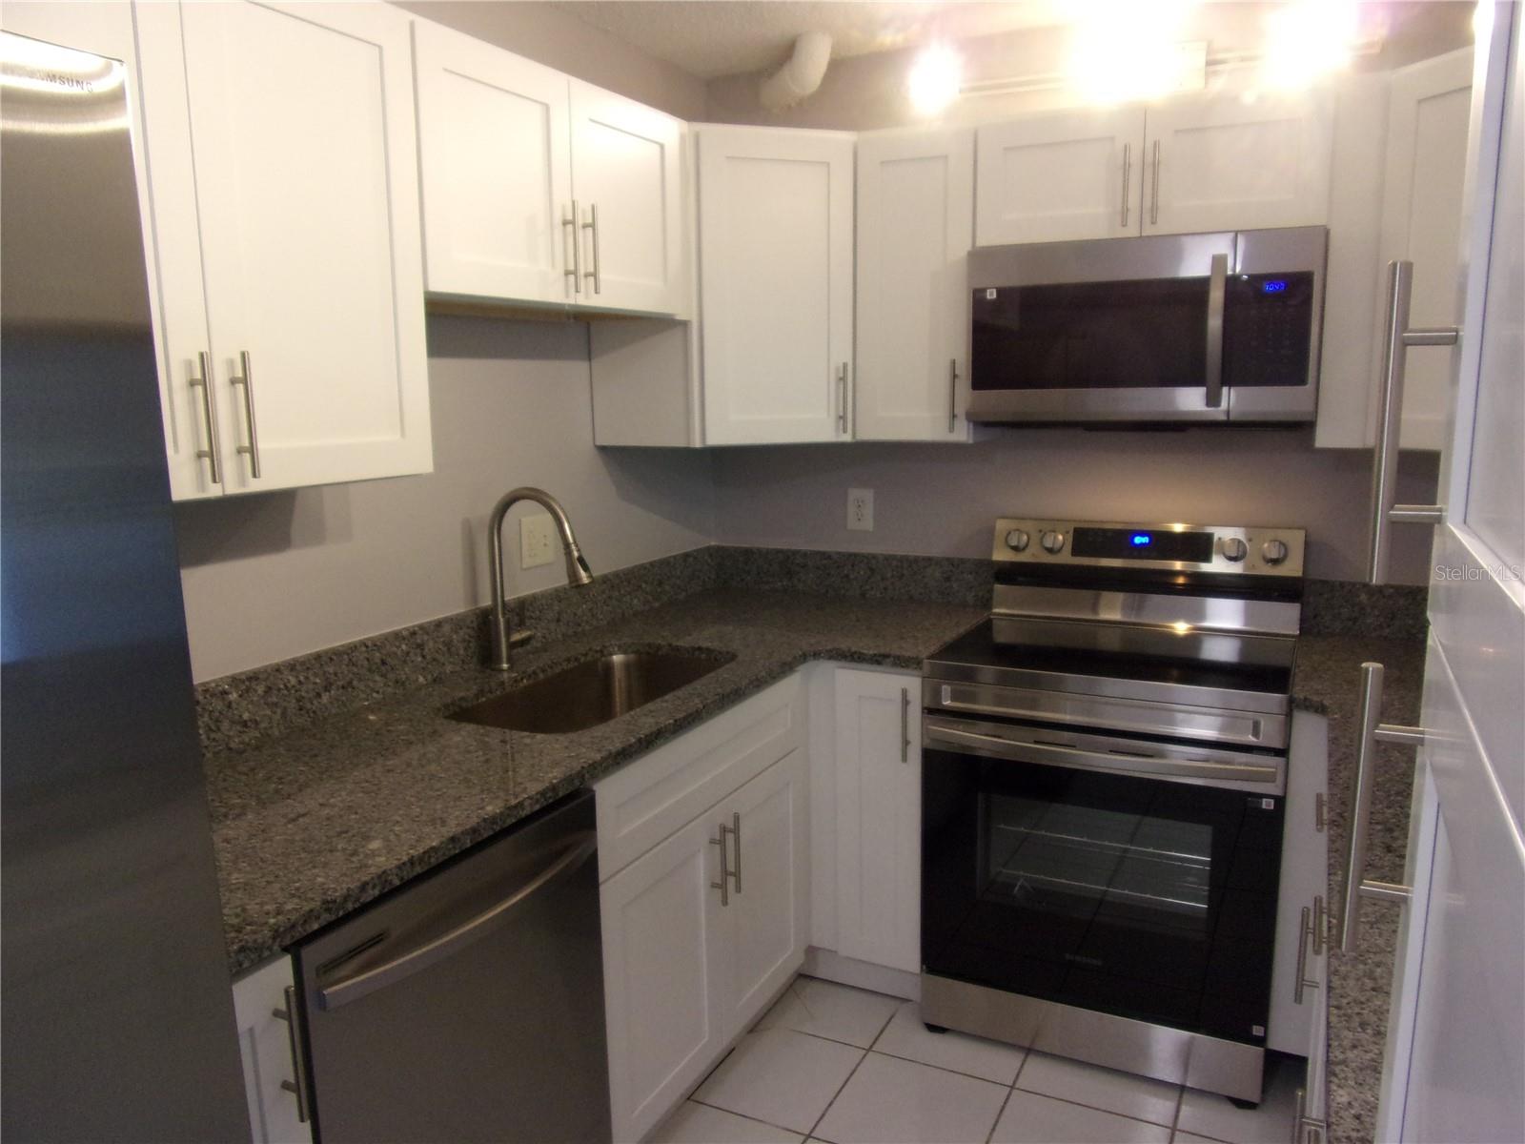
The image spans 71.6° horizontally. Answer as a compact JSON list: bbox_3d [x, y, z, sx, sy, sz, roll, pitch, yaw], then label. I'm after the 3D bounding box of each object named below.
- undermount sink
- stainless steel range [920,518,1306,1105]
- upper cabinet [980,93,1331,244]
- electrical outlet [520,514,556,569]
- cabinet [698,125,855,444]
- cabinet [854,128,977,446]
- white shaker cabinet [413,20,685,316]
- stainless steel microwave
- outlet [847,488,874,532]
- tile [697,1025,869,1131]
[{"bbox_3d":[-0.341,0.367,2.281,0.390,0.220,0.720,4,11,27],"label":"undermount sink"},{"bbox_3d":[0.842,0.500,2.548,0.757,1.167,0.675,4,11,27],"label":"stainless steel range"},{"bbox_3d":[0.914,-0.908,2.487,0.757,0.290,0.330,4,11,27],"label":"upper cabinet"},{"bbox_3d":[-0.548,-0.075,2.586,0.008,0.124,0.122,4,11,27],"label":"electrical outlet"},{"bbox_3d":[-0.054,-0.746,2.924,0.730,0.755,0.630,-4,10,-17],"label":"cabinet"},{"bbox_3d":[0.446,-0.725,2.763,0.305,0.755,0.330,4,11,27],"label":"cabinet"},{"bbox_3d":[-0.521,-0.766,2.187,0.330,0.445,0.840,4,11,27],"label":"white shaker cabinet"},{"bbox_3d":[0.902,-0.565,2.510,0.757,0.410,0.405,4,11,27],"label":"stainless steel microwave"},{"bbox_3d":[0.292,-0.182,3.123,0.080,0.125,0.008,4,11,27],"label":"outlet"},{"bbox_3d":[0.039,1.136,2.390,0.305,0.010,0.330,4,11,27],"label":"tile"}]

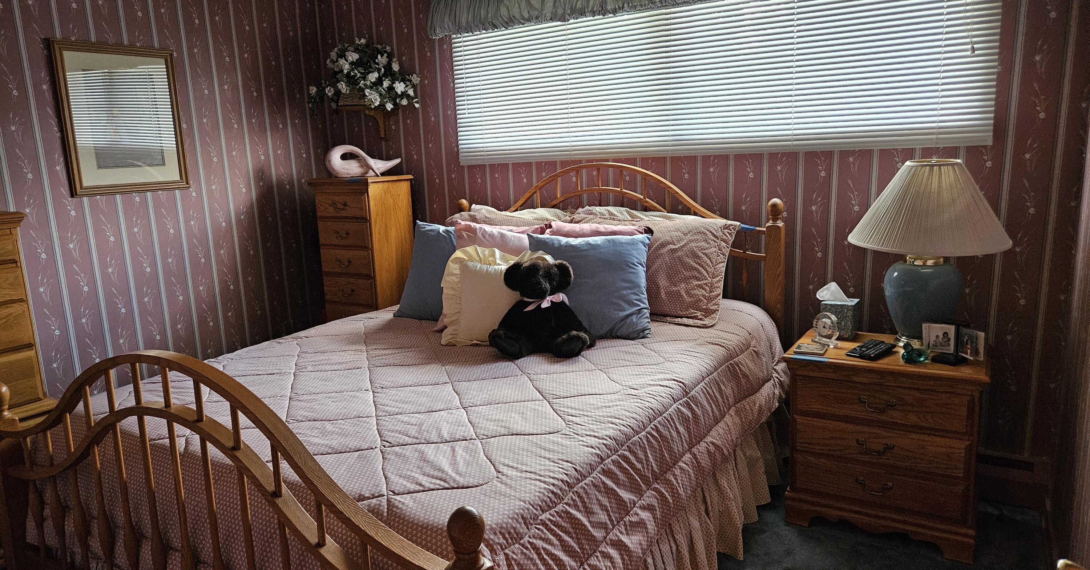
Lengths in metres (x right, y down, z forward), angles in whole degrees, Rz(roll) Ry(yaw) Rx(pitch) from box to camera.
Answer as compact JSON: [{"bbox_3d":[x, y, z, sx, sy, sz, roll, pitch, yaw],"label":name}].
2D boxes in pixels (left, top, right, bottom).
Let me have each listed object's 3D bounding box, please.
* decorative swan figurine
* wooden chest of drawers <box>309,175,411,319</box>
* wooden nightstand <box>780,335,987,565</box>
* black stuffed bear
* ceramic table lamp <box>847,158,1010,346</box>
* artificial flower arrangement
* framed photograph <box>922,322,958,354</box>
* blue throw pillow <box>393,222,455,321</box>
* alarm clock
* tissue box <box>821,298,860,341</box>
[{"bbox_3d":[-0.941,-0.644,3.763,0.400,0.164,0.140,-1,11,6],"label":"decorative swan figurine"},{"bbox_3d":[-0.942,0.042,3.921,0.434,1.242,0.331,5,13,31],"label":"wooden chest of drawers"},{"bbox_3d":[1.213,0.534,2.597,0.604,0.632,0.409,5,13,31],"label":"wooden nightstand"},{"bbox_3d":[-0.002,0.060,2.518,0.370,0.325,0.290,-1,11,4],"label":"black stuffed bear"},{"bbox_3d":[1.313,-0.102,2.492,0.498,0.648,0.498,5,13,31],"label":"ceramic table lamp"},{"bbox_3d":[-0.948,-1.077,3.772,0.540,0.380,0.270,5,13,31],"label":"artificial flower arrangement"},{"bbox_3d":[1.301,0.175,2.394,0.097,0.098,0.030,5,13,31],"label":"framed photograph"},{"bbox_3d":[-0.400,-0.059,3.047,0.450,0.440,0.160,3,-16,23],"label":"blue throw pillow"},{"bbox_3d":[1.015,0.158,2.617,0.042,0.113,0.100,-8,13,-27],"label":"alarm clock"},{"bbox_3d":[1.107,0.124,2.720,0.112,0.132,0.111,5,13,31],"label":"tissue box"}]

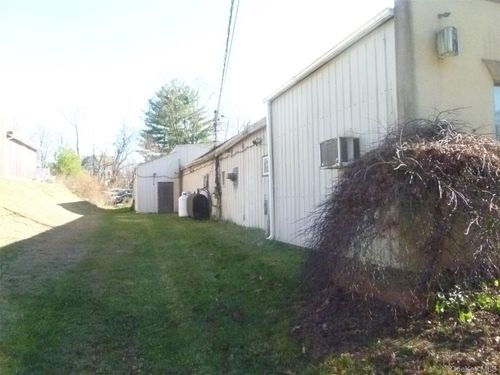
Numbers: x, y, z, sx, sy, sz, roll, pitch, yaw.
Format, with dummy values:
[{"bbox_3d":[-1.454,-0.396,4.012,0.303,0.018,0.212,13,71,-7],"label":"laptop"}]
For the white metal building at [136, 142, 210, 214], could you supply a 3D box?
[{"bbox_3d":[-5.561,-0.528,28.608,4.798,4.381,5.000,-1,-1,-16],"label":"white metal building"}]

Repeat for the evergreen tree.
[{"bbox_3d":[-8.476,-5.089,46.851,8.484,14.583,8.484,-1,-1,0],"label":"evergreen tree"}]

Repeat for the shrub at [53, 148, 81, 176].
[{"bbox_3d":[-20.843,-2.687,45.964,3.185,3.500,3.185,-1,-1,0],"label":"shrub"}]

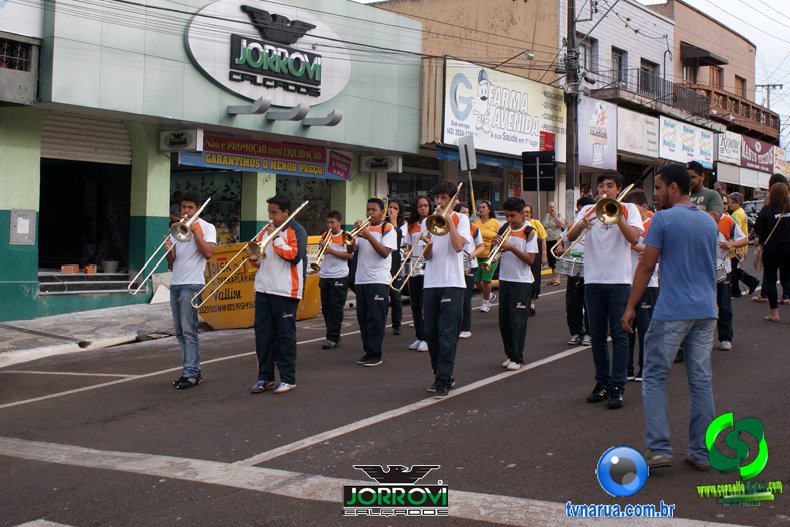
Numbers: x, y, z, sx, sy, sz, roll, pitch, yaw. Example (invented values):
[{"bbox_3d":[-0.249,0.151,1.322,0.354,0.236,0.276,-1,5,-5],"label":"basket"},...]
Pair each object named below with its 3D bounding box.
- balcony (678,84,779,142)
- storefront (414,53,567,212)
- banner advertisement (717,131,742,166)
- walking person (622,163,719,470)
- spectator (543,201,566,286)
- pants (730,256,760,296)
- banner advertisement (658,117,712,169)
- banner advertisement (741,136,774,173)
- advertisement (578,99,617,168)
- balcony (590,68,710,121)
[{"bbox_3d":[13.614,-5.906,39.756,1.200,1.088,9.470,2,2,35],"label":"balcony"},{"bbox_3d":[2.311,-2.296,23.843,1.000,4.405,6.264,2,2,35],"label":"storefront"},{"bbox_3d":[12.967,-4.492,38.421,0.150,1.204,3.066,2,2,35],"label":"banner advertisement"},{"bbox_3d":[1.584,0.302,5.680,0.520,1.743,0.360,1,2,-27],"label":"walking person"},{"bbox_3d":[2.946,-0.364,18.300,0.470,1.569,0.350,2,2,14],"label":"spectator"},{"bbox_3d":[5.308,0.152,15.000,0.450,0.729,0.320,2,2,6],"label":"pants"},{"bbox_3d":[10.133,-4.128,34.330,0.150,1.340,5.710,2,2,35],"label":"banner advertisement"},{"bbox_3d":[15.300,-4.570,41.802,0.150,1.185,5.090,2,2,35],"label":"banner advertisement"},{"bbox_3d":[5.669,-3.650,27.856,0.120,1.866,2.840,2,2,35],"label":"advertisement"},{"bbox_3d":[8.731,-5.361,32.571,1.050,0.993,9.436,2,2,35],"label":"balcony"}]

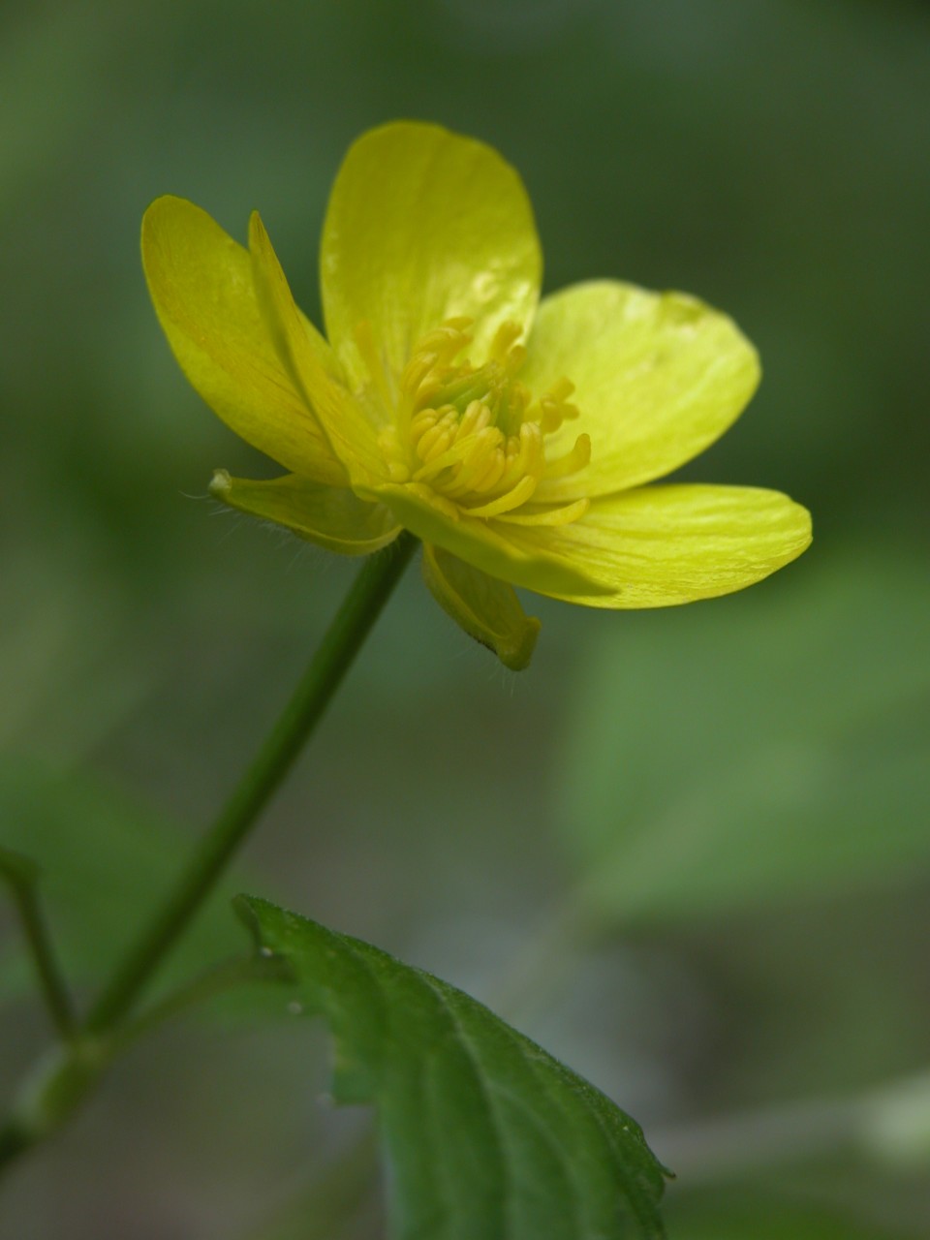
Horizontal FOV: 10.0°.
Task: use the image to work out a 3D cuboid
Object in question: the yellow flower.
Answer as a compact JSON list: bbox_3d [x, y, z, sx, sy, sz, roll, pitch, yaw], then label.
[{"bbox_3d":[-0.001,-0.007,0.212,0.029,0.012,0.028,22,30,0],"label":"yellow flower"}]

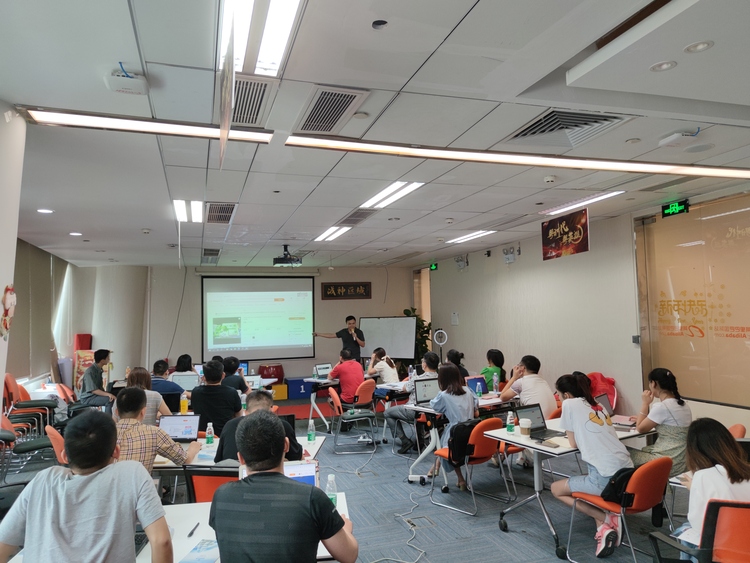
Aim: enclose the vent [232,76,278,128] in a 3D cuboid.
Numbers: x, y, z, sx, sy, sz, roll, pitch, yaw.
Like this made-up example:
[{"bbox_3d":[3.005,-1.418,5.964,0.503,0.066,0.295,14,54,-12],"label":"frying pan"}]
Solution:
[{"bbox_3d":[-0.712,-0.968,2.790,0.300,0.060,0.660,0,-4,-19],"label":"vent"}]

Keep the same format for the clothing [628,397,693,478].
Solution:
[{"bbox_3d":[2.067,1.152,3.696,0.430,0.740,0.600,1,-4,-33],"label":"clothing"}]

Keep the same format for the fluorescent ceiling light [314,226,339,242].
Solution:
[{"bbox_3d":[-0.683,-0.659,7.277,0.110,0.050,1.180,-1,-4,-19],"label":"fluorescent ceiling light"}]

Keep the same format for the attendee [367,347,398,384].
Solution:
[{"bbox_3d":[0.138,1.584,7.775,0.500,1.210,0.820,1,-5,-36],"label":"attendee"}]

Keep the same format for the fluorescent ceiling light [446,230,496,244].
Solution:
[{"bbox_3d":[1.466,-0.686,8.034,0.230,0.050,1.180,-1,-4,-19],"label":"fluorescent ceiling light"}]

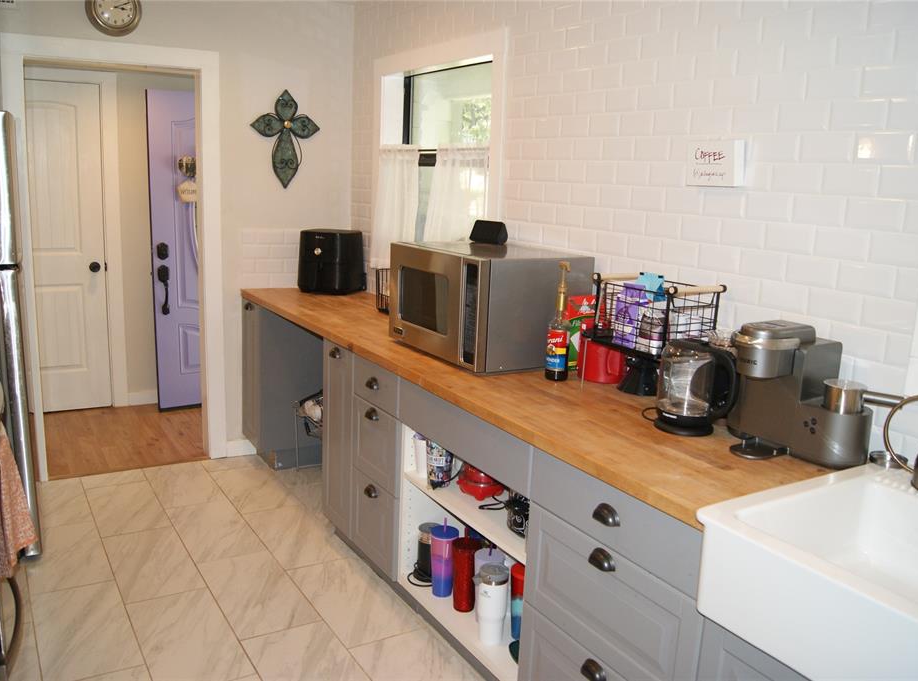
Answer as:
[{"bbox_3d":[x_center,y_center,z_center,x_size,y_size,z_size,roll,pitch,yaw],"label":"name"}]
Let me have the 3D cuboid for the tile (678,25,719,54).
[{"bbox_3d":[0.712,-0.891,2.285,0.009,0.076,0.152,-7,15,-32],"label":"tile"}]

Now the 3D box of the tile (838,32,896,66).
[{"bbox_3d":[0.968,-0.693,1.830,0.010,0.076,0.152,-5,14,-32],"label":"tile"}]

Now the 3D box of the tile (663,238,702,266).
[{"bbox_3d":[0.681,-0.270,2.371,0.010,0.076,0.152,-5,14,-32],"label":"tile"}]

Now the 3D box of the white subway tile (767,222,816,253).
[{"bbox_3d":[0.889,-0.277,2.062,0.010,0.076,0.152,-5,14,-32],"label":"white subway tile"}]

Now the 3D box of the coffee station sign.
[{"bbox_3d":[0.735,-0.507,2.201,0.040,0.130,0.173,-5,14,-32],"label":"coffee station sign"}]

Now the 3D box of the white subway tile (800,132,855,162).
[{"bbox_3d":[0.948,-0.495,1.977,0.009,0.076,0.152,-7,15,-32],"label":"white subway tile"}]

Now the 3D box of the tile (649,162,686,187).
[{"bbox_3d":[0.649,-0.516,2.387,0.009,0.075,0.150,-5,14,-31],"label":"tile"}]

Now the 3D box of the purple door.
[{"bbox_3d":[-1.548,-0.566,5.077,0.910,2.030,0.045,-6,15,-32],"label":"purple door"}]

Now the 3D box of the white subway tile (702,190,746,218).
[{"bbox_3d":[0.771,-0.397,2.235,0.010,0.076,0.152,-5,14,-32],"label":"white subway tile"}]

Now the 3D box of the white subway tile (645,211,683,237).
[{"bbox_3d":[0.652,-0.366,2.448,0.010,0.079,0.153,-5,14,-32],"label":"white subway tile"}]

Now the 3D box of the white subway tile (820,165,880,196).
[{"bbox_3d":[0.979,-0.401,1.923,0.010,0.077,0.151,-6,15,-32],"label":"white subway tile"}]

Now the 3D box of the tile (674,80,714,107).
[{"bbox_3d":[0.702,-0.738,2.298,0.010,0.076,0.152,-5,14,-32],"label":"tile"}]

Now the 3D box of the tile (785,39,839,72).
[{"bbox_3d":[0.891,-0.724,1.953,0.010,0.076,0.152,-5,14,-32],"label":"tile"}]

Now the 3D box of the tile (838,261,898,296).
[{"bbox_3d":[1.011,-0.158,1.911,0.010,0.077,0.151,-6,15,-32],"label":"tile"}]

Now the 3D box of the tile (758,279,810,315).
[{"bbox_3d":[0.875,-0.118,2.072,0.010,0.076,0.152,-5,14,-32],"label":"tile"}]

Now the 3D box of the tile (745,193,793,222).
[{"bbox_3d":[0.864,-0.372,2.136,0.009,0.076,0.152,-7,15,-32],"label":"tile"}]

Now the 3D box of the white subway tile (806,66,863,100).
[{"bbox_3d":[0.928,-0.634,1.905,0.010,0.076,0.152,-5,14,-32],"label":"white subway tile"}]

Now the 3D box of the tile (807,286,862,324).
[{"bbox_3d":[0.964,-0.089,1.969,0.010,0.076,0.152,-5,14,-32],"label":"tile"}]

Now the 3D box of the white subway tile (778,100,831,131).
[{"bbox_3d":[0.888,-0.574,1.981,0.010,0.076,0.152,-5,14,-32],"label":"white subway tile"}]

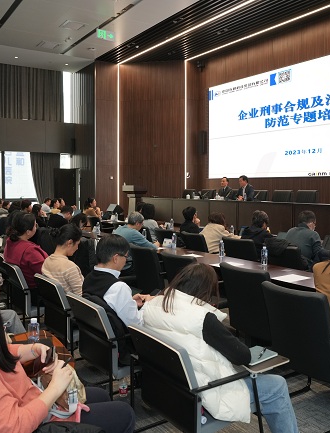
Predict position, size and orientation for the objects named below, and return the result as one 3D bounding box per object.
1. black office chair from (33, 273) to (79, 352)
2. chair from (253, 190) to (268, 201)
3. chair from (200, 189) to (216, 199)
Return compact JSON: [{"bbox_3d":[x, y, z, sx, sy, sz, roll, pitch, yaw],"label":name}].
[{"bbox_3d":[-0.708,0.917,3.528,0.620,0.870,0.600,-2,5,-34],"label":"black office chair"},{"bbox_3d":[1.961,-0.085,9.600,0.620,0.980,0.580,-3,5,-35],"label":"chair"},{"bbox_3d":[1.092,-0.256,12.684,0.620,1.000,0.580,-3,5,-36],"label":"chair"}]

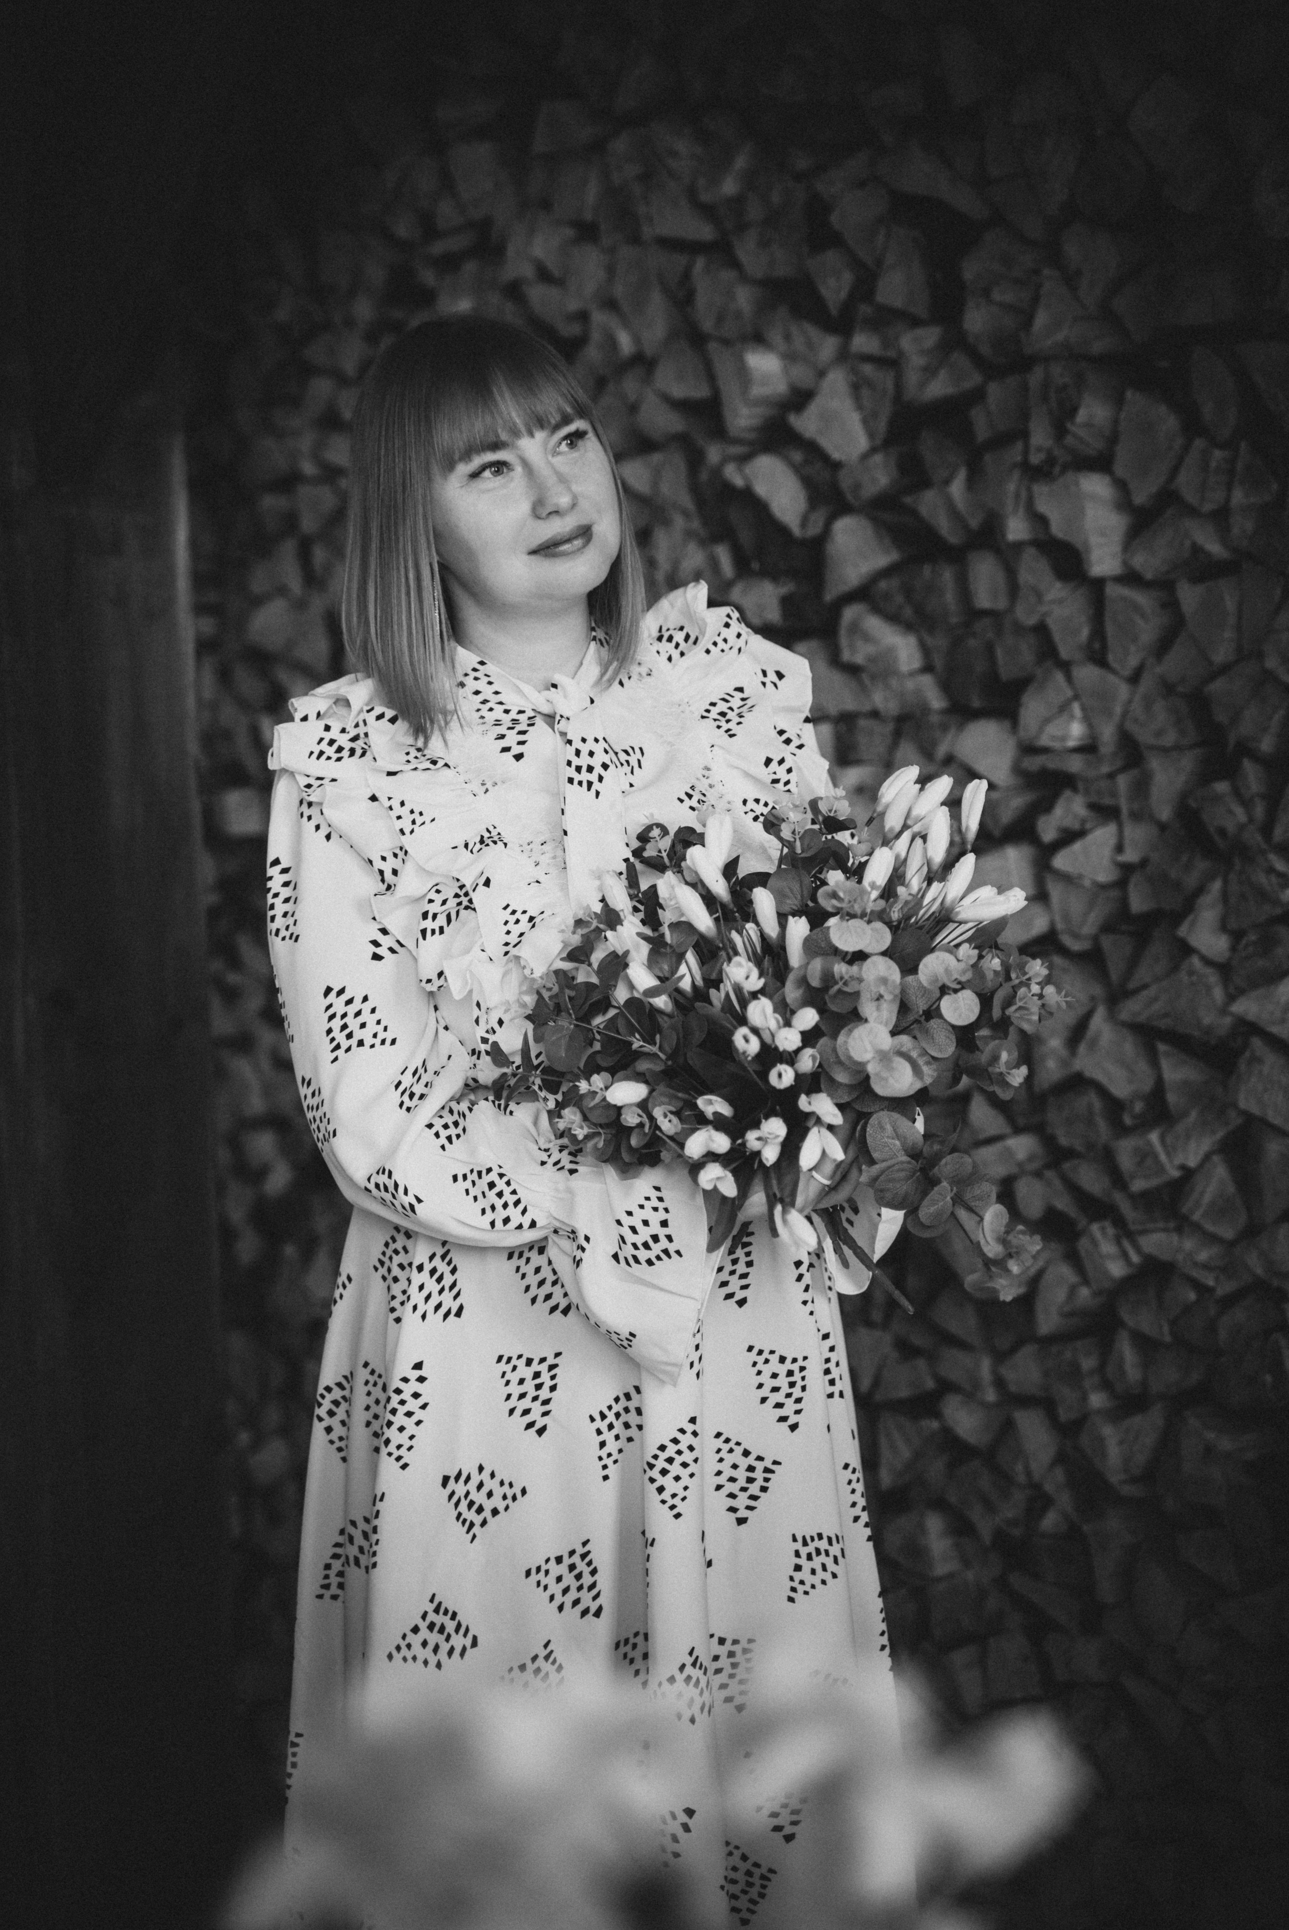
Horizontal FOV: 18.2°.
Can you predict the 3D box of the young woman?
[{"bbox_3d":[-0.050,0.355,2.940,0.500,1.660,0.420,-3,3,-20],"label":"young woman"}]

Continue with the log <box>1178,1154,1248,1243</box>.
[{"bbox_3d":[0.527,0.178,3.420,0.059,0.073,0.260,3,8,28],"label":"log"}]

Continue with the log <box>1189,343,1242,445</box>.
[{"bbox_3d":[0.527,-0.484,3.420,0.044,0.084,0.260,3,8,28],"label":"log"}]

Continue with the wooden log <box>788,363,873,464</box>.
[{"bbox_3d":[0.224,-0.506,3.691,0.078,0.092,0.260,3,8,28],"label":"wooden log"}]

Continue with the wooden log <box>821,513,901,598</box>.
[{"bbox_3d":[0.274,-0.370,3.682,0.084,0.079,0.300,0,3,33],"label":"wooden log"}]

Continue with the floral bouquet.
[{"bbox_3d":[0.093,0.048,2.760,0.380,0.355,0.290,0,7,6],"label":"floral bouquet"}]

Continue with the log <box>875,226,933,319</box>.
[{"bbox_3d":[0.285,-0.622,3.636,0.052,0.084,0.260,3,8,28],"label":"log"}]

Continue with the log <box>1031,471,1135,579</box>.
[{"bbox_3d":[0.441,-0.387,3.571,0.067,0.090,0.300,0,3,33],"label":"log"}]

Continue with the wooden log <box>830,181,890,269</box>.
[{"bbox_3d":[0.271,-0.659,3.663,0.063,0.077,0.300,0,3,33],"label":"wooden log"}]

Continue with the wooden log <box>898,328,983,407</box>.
[{"bbox_3d":[0.339,-0.530,3.628,0.086,0.070,0.300,0,3,33],"label":"wooden log"}]

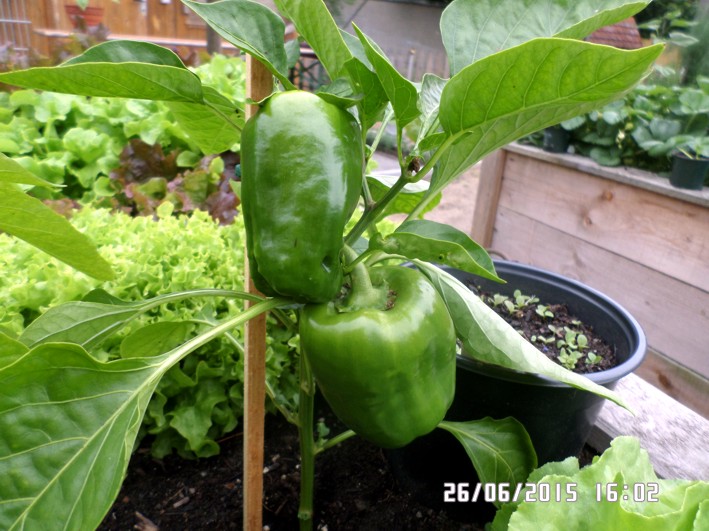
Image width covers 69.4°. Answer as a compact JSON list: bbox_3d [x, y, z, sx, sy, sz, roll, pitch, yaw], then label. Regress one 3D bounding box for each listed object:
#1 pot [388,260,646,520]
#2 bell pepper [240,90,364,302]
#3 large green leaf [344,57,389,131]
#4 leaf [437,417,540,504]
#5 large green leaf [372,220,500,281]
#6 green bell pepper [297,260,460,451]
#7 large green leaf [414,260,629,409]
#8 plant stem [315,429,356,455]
[{"bbox_3d":[0.140,0.121,0.526,0.240,0.182,0.240,4,25,-1],"label":"pot"},{"bbox_3d":[-0.027,-0.038,0.273,0.062,0.108,0.062,4,22,-1],"label":"bell pepper"},{"bbox_3d":[0.007,-0.097,0.287,0.026,0.042,0.018,-3,19,3],"label":"large green leaf"},{"bbox_3d":[0.096,0.139,0.365,0.068,0.024,0.052,47,50,6],"label":"leaf"},{"bbox_3d":[0.048,-0.009,0.293,0.078,0.024,0.035,16,24,-7],"label":"large green leaf"},{"bbox_3d":[0.013,0.049,0.287,0.084,0.090,0.084,-5,25,4],"label":"green bell pepper"},{"bbox_3d":[0.103,0.043,0.315,0.148,0.030,0.048,34,25,-7],"label":"large green leaf"},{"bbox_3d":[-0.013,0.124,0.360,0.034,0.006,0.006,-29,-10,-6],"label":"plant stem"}]

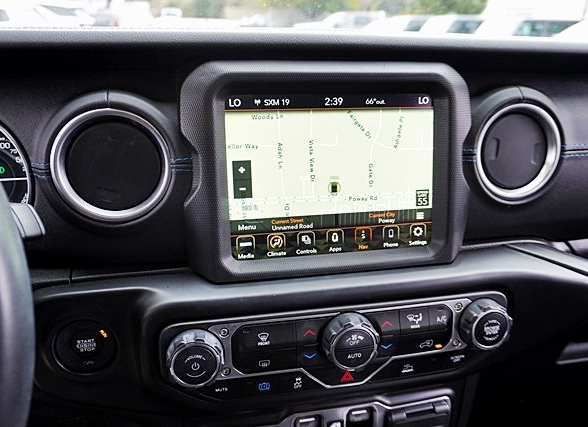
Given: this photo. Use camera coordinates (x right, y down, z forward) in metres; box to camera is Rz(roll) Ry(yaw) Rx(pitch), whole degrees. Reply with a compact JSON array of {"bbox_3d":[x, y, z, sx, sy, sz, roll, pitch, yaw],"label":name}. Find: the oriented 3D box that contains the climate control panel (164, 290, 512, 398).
[{"bbox_3d":[0.040,0.108,0.377,0.278,0.075,0.035,-3,13,-10],"label":"climate control panel"}]

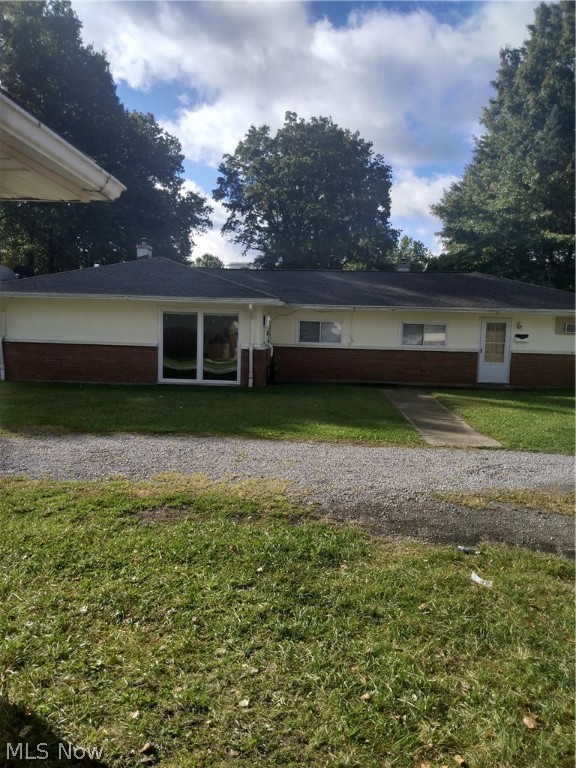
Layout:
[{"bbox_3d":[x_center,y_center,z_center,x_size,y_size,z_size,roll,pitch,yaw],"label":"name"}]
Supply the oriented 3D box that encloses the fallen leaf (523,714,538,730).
[{"bbox_3d":[0.973,1.358,1.780,0.055,0.020,0.060,2,6,3],"label":"fallen leaf"}]

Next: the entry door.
[{"bbox_3d":[6.596,-1.040,14.140,0.970,2.070,0.100,2,6,3],"label":"entry door"}]

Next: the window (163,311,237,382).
[{"bbox_3d":[-2.380,-0.966,12.032,2.200,2.030,0.120,2,6,3],"label":"window"}]

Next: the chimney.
[{"bbox_3d":[-5.168,-4.815,16.048,0.450,0.880,0.450,2,6,3],"label":"chimney"}]

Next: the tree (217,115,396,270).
[{"bbox_3d":[1.226,-10.486,32.027,13.700,17.165,13.500,2,6,3],"label":"tree"}]

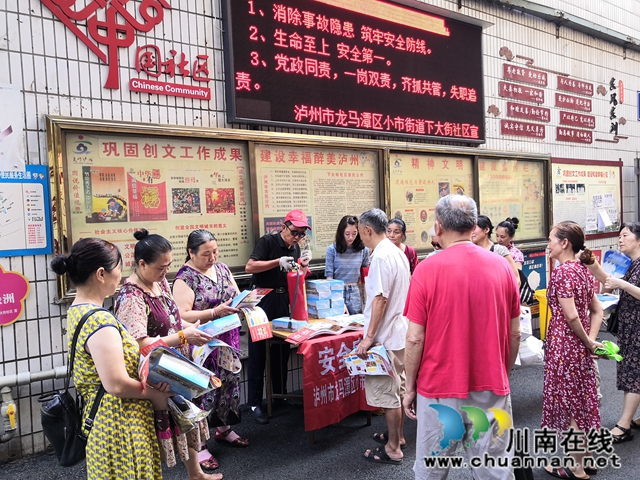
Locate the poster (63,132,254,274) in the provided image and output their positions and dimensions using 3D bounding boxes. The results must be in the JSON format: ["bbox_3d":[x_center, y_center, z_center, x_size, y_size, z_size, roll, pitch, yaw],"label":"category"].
[{"bbox_3d":[-1.227,-0.280,4.067,1.474,1.095,0.030,-4,2,-35],"label":"poster"}]

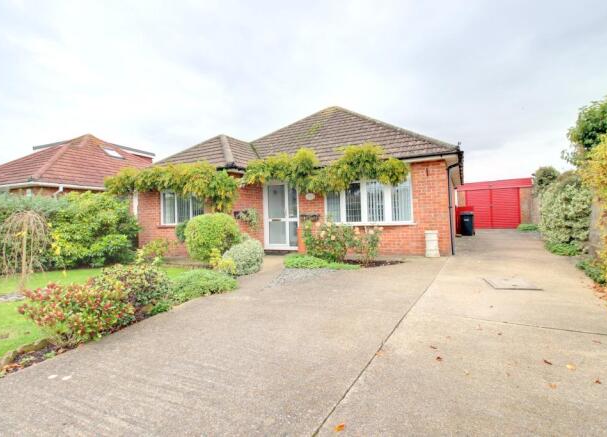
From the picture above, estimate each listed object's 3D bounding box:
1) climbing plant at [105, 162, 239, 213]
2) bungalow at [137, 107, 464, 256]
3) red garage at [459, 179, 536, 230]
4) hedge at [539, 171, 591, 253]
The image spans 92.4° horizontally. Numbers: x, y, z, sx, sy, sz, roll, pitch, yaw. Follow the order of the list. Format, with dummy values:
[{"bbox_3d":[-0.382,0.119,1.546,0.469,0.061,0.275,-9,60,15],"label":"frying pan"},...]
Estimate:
[{"bbox_3d":[-4.293,-0.787,8.642,5.834,1.293,0.800,-1,1,29],"label":"climbing plant"},{"bbox_3d":[0.912,-2.111,12.350,10.256,6.023,11.479,-1,1,29],"label":"bungalow"},{"bbox_3d":[11.105,-0.788,17.382,3.417,2.536,5.300,-1,1,29],"label":"red garage"},{"bbox_3d":[7.501,-0.301,8.383,1.291,2.165,1.400,-1,2,42],"label":"hedge"}]

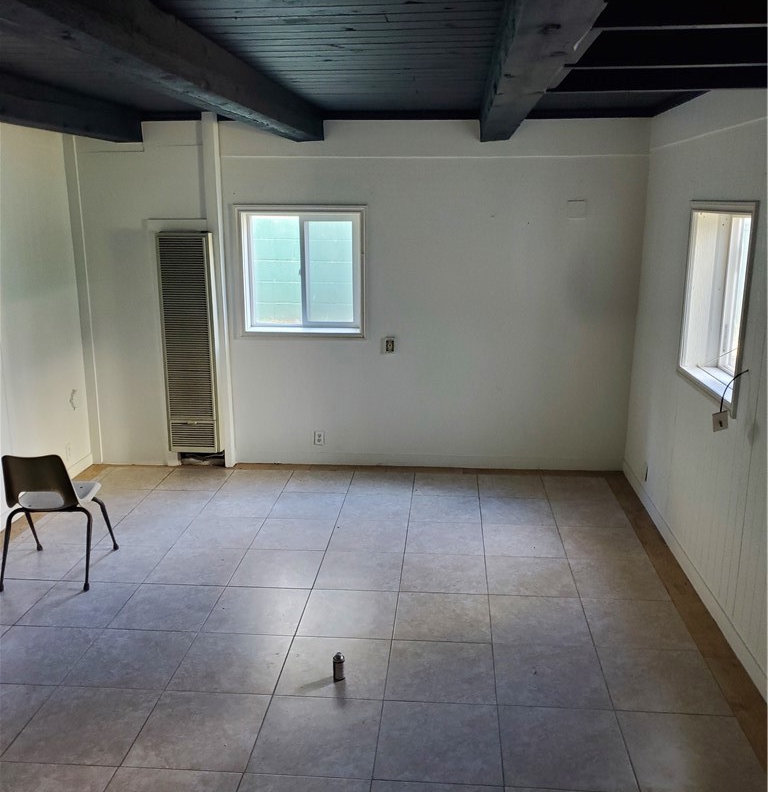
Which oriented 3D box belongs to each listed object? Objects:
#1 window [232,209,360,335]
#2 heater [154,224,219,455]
[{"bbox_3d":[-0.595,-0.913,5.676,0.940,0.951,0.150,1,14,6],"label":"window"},{"bbox_3d":[-1.421,-0.374,5.689,0.389,1.618,0.130,1,14,6],"label":"heater"}]

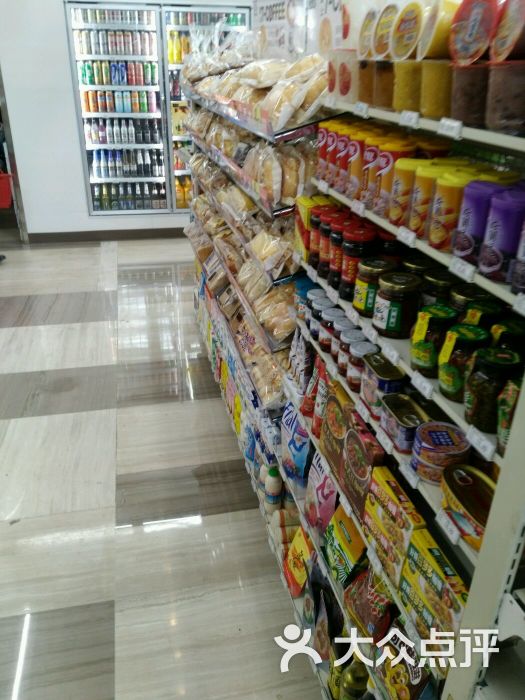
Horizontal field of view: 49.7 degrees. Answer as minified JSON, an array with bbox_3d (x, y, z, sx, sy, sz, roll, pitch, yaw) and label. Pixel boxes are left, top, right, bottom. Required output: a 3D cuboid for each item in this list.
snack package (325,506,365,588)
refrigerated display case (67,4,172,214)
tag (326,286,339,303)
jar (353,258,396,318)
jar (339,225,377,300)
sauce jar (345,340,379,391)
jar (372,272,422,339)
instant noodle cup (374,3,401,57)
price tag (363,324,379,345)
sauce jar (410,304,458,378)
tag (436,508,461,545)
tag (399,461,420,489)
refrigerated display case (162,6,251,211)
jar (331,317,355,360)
[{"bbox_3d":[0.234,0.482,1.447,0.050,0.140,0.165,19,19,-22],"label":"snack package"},{"bbox_3d":[-1.227,-2.085,5.015,0.720,1.638,0.600,-5,28,-12],"label":"refrigerated display case"},{"bbox_3d":[0.149,-0.117,1.205,0.005,0.020,0.057,6,25,-17],"label":"tag"},{"bbox_3d":[0.232,-0.129,1.165,0.081,0.101,0.081,1,26,0],"label":"jar"},{"bbox_3d":[0.204,-0.183,1.221,0.068,0.147,0.068,1,26,0],"label":"jar"},{"bbox_3d":[0.201,0.036,1.135,0.056,0.087,0.056,1,27,0],"label":"sauce jar"},{"bbox_3d":[0.255,-0.084,1.072,0.081,0.103,0.081,1,26,0],"label":"jar"},{"bbox_3d":[0.303,-0.654,1.174,0.105,0.100,0.100,2,26,-17],"label":"instant noodle cup"},{"bbox_3d":[0.255,-0.037,1.338,0.006,0.028,0.070,9,24,-20],"label":"price tag"},{"bbox_3d":[0.282,-0.014,0.926,0.061,0.105,0.061,1,26,0],"label":"sauce jar"},{"bbox_3d":[0.286,0.272,0.873,0.006,0.019,0.062,9,23,-19],"label":"tag"},{"bbox_3d":[0.238,0.202,0.919,0.005,0.020,0.057,6,25,-17],"label":"tag"},{"bbox_3d":[-0.521,-2.148,5.161,0.698,1.643,0.600,-5,28,-12],"label":"refrigerated display case"},{"bbox_3d":[0.218,-0.025,1.530,0.067,0.103,0.067,1,27,-1],"label":"jar"}]

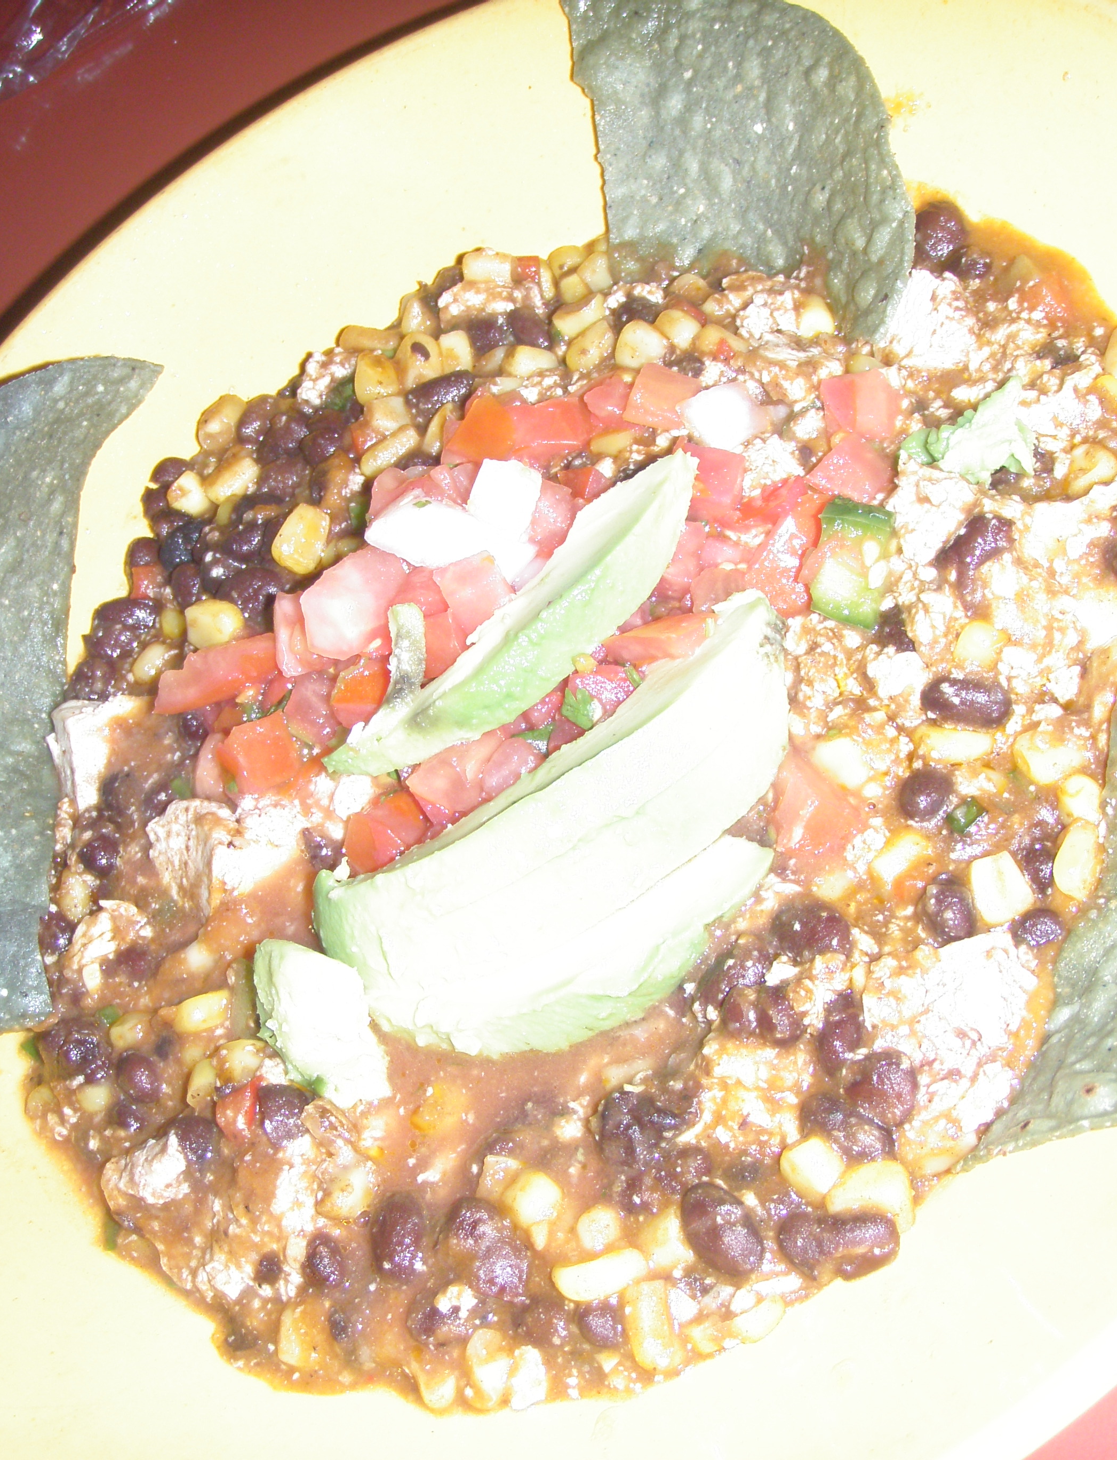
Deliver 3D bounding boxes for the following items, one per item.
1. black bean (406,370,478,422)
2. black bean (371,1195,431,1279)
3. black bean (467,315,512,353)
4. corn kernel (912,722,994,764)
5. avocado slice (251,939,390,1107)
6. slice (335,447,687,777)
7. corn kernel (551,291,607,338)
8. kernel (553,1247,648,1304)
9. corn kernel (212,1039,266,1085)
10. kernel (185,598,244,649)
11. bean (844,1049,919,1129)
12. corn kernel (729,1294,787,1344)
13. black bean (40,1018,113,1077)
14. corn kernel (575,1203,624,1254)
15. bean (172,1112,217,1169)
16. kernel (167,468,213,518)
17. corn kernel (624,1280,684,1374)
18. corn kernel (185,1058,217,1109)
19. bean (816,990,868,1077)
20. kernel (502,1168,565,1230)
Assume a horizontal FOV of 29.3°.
[{"bbox_3d":[-0.019,-0.054,0.344,0.012,0.006,0.007,-28,61,-8],"label":"black bean"},{"bbox_3d":[-0.022,0.072,0.303,0.009,0.008,0.013,-21,55,17],"label":"black bean"},{"bbox_3d":[-0.013,-0.071,0.381,0.010,0.007,0.008,-6,60,25],"label":"black bean"},{"bbox_3d":[0.055,0.002,0.296,0.011,0.006,0.007,6,66,31],"label":"corn kernel"},{"bbox_3d":[-0.033,0.041,0.299,0.015,0.011,0.026,-37,52,4],"label":"avocado slice"},{"bbox_3d":[-0.007,-0.017,0.320,0.072,0.017,0.021,-41,51,2],"label":"slice"},{"bbox_3d":[0.003,-0.069,0.353,0.009,0.006,0.006,-28,61,-8],"label":"corn kernel"},{"bbox_3d":[0.006,0.073,0.284,0.013,0.006,0.007,-19,55,19],"label":"kernel"},{"bbox_3d":[-0.044,0.046,0.293,0.008,0.006,0.007,-14,60,0],"label":"corn kernel"},{"bbox_3d":[-0.056,-0.018,0.350,0.009,0.006,0.008,-7,60,25],"label":"kernel"},{"bbox_3d":[0.042,0.046,0.276,0.009,0.009,0.012,-39,52,4],"label":"bean"},{"bbox_3d":[0.026,0.077,0.278,0.009,0.005,0.006,-33,52,8],"label":"corn kernel"},{"bbox_3d":[-0.077,0.051,0.343,0.013,0.008,0.009,11,69,33],"label":"black bean"},{"bbox_3d":[0.005,0.065,0.278,0.006,0.006,0.007,-17,60,-2],"label":"corn kernel"},{"bbox_3d":[-0.053,0.059,0.305,0.009,0.007,0.007,-32,52,8],"label":"bean"},{"bbox_3d":[-0.068,-0.044,0.397,0.008,0.005,0.009,16,72,34],"label":"kernel"},{"bbox_3d":[0.013,0.079,0.283,0.007,0.006,0.011,-31,53,10],"label":"corn kernel"},{"bbox_3d":[-0.056,0.055,0.332,0.005,0.005,0.009,18,73,35],"label":"corn kernel"},{"bbox_3d":[0.038,0.041,0.287,0.006,0.006,0.012,14,64,15],"label":"bean"},{"bbox_3d":[-0.003,0.065,0.297,0.008,0.006,0.009,-39,52,3],"label":"kernel"}]

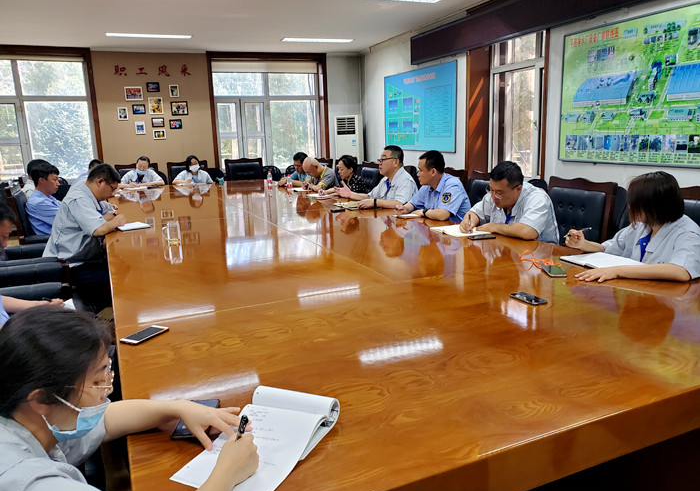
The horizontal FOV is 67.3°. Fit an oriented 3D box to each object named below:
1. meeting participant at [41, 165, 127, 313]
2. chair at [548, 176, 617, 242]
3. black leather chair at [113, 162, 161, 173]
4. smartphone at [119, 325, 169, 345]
[{"bbox_3d":[-2.021,0.016,4.109,0.700,1.270,0.520,-7,13,-24],"label":"meeting participant"},{"bbox_3d":[1.366,0.100,3.683,0.660,1.066,0.620,-8,14,-24],"label":"chair"},{"bbox_3d":[-3.107,-0.655,7.820,0.610,1.070,0.660,-7,13,-24],"label":"black leather chair"},{"bbox_3d":[-0.764,0.332,1.960,0.078,0.008,0.157,4,14,26],"label":"smartphone"}]

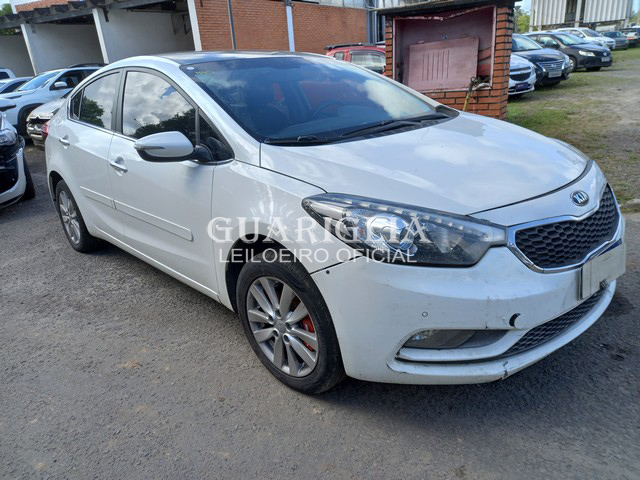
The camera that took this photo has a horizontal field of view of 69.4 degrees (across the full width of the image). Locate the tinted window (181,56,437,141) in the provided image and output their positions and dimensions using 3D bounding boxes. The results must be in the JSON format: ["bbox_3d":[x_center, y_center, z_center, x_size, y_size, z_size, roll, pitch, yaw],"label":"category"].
[{"bbox_3d":[-0.030,-0.818,2.504,1.280,0.130,1.060,-23,51,-39],"label":"tinted window"}]

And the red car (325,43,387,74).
[{"bbox_3d":[1.188,-3.507,10.242,4.350,1.560,1.710,5,23,24],"label":"red car"}]

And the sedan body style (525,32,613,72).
[{"bbox_3d":[9.858,-7.769,19.146,1.700,1.470,4.250,-11,23,-23],"label":"sedan body style"}]

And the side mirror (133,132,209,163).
[{"bbox_3d":[-0.610,-0.383,1.896,0.250,0.150,0.170,-23,27,-39],"label":"side mirror"}]

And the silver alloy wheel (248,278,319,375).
[{"bbox_3d":[-0.109,0.339,1.936,0.445,0.445,0.180,15,25,42],"label":"silver alloy wheel"}]

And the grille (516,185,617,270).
[{"bbox_3d":[1.004,-0.041,1.785,0.880,0.220,0.160,-19,25,-40],"label":"grille"}]

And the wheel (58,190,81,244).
[{"bbox_3d":[-1.975,-0.206,3.767,0.170,0.430,0.430,-23,27,-39],"label":"wheel"}]

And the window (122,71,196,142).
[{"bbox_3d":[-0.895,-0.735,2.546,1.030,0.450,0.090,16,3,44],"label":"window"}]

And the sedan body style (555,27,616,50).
[{"bbox_3d":[15.662,-11.986,27.935,1.720,1.470,4.300,-13,23,-26],"label":"sedan body style"}]

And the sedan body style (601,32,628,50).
[{"bbox_3d":[23.195,-15.904,37.031,1.760,1.470,4.450,-9,21,-9],"label":"sedan body style"}]

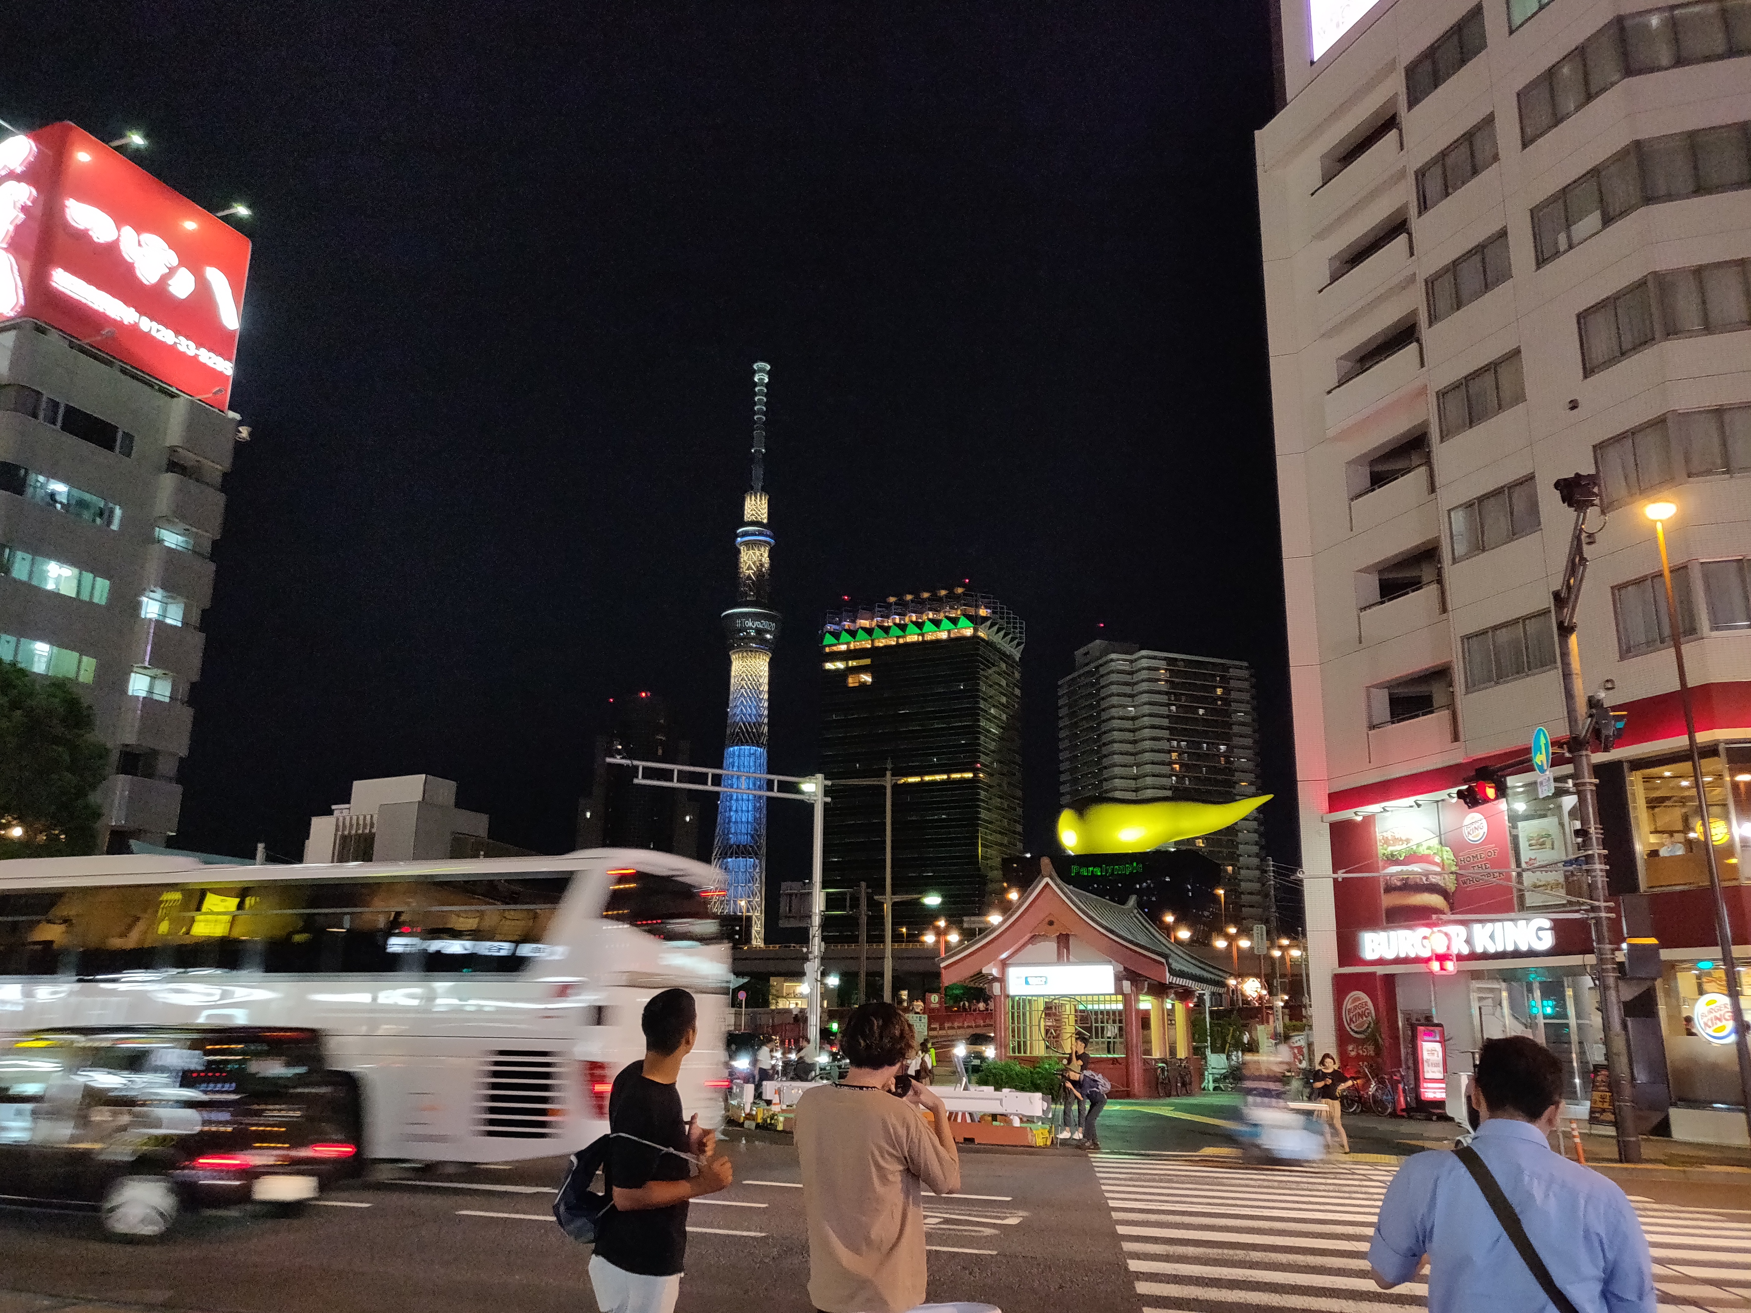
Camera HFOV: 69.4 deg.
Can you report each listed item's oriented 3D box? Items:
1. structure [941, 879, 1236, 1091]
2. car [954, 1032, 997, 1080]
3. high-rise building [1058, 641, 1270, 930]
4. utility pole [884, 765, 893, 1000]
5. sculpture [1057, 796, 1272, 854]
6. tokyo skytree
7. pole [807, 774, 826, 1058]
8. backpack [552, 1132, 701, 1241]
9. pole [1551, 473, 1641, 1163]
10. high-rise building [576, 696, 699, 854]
[{"bbox_3d":[5.750,8.620,33.336,6.000,5.400,6.800,-7,-17,26],"label":"structure"},{"bbox_3d":[3.718,14.612,46.648,1.720,1.500,4.500,0,-16,4],"label":"car"},{"bbox_3d":[69.647,43.727,310.431,36.000,88.000,32.500,7,-16,-19],"label":"high-rise building"},{"bbox_3d":[0.424,8.485,41.230,0.240,9.900,0.240,1,-16,0],"label":"utility pole"},{"bbox_3d":[59.454,35.187,261.572,44.000,11.500,10.000,-3,-16,13],"label":"sculpture"},{"bbox_3d":[-116.810,4.185,1201.161,64.000,634.000,62.000,3,-16,-6],"label":"tokyo skytree"},{"bbox_3d":[-1.813,8.449,40.680,0.400,9.400,0.400,1,-16,0],"label":"pole"},{"bbox_3d":[-0.815,1.725,4.137,0.400,0.350,0.280,9,-17,-26],"label":"backpack"},{"bbox_3d":[11.081,2.132,19.524,0.550,10.500,0.550,-8,-18,29],"label":"pole"},{"bbox_3d":[-64.713,52.782,342.179,31.500,82.000,28.000,5,-16,-13],"label":"high-rise building"}]

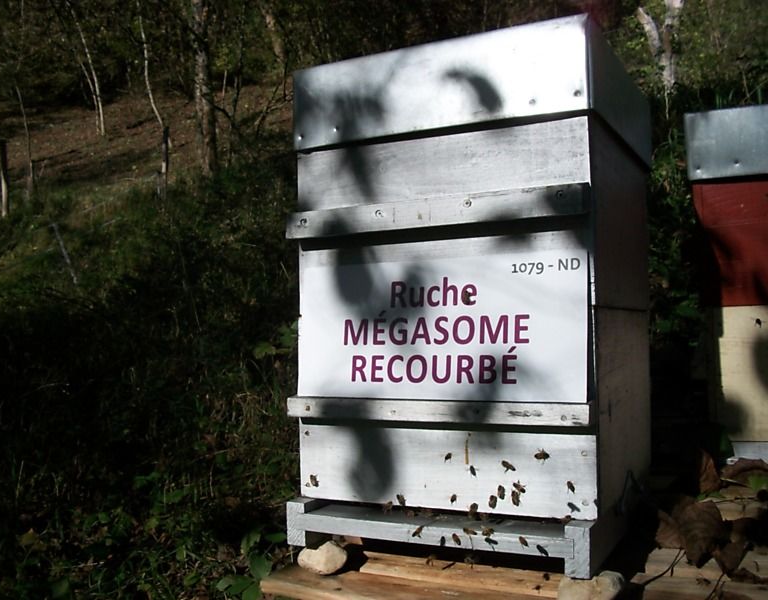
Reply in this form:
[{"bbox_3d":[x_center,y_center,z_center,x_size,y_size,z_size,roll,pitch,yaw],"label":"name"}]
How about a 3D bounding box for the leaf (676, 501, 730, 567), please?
[{"bbox_3d":[0.376,0.276,0.870,0.062,0.060,0.060,-1,1,0],"label":"leaf"}]

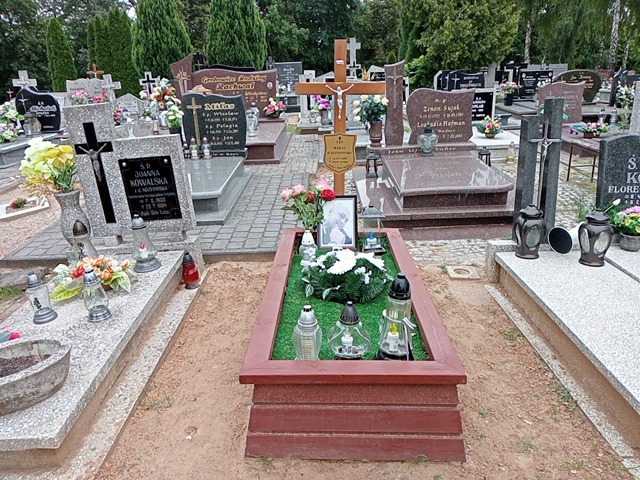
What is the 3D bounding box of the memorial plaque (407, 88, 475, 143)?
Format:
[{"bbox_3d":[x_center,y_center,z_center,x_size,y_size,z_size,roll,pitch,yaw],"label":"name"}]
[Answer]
[{"bbox_3d":[1.531,-1.575,6.601,0.868,0.686,0.090,-3,18,1],"label":"memorial plaque"}]

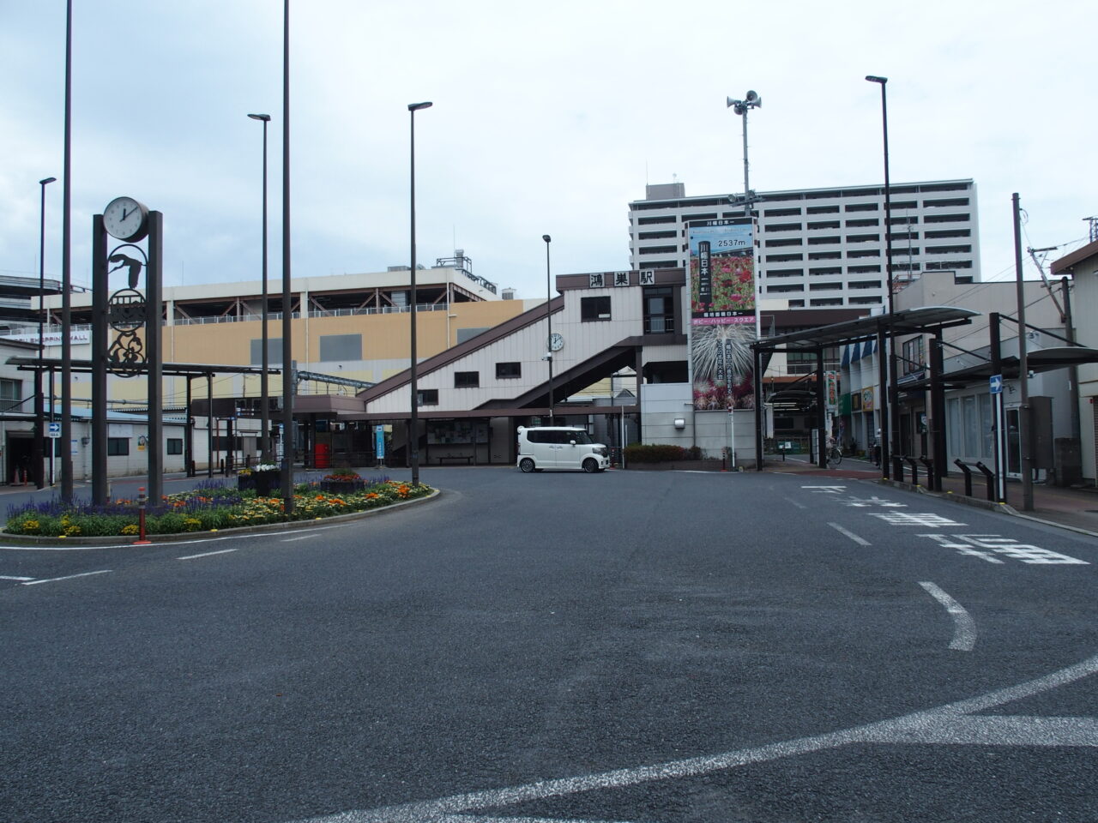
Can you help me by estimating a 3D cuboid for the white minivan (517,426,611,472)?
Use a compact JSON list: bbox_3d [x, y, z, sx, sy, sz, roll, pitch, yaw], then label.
[{"bbox_3d":[0.551,1.475,34.550,3.395,1.780,1.475,-2,-2,14],"label":"white minivan"}]

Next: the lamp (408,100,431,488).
[{"bbox_3d":[-3.194,-2.926,22.366,0.640,9.757,0.270,-1,-2,10],"label":"lamp"}]

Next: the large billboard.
[{"bbox_3d":[6.744,-3.741,34.398,2.500,7.450,0.200,-1,-2,11],"label":"large billboard"}]

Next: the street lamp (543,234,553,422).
[{"bbox_3d":[0.006,-2.859,38.454,0.300,9.700,0.650,-1,-2,12],"label":"street lamp"}]

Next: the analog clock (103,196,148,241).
[{"bbox_3d":[-7.769,-3.532,16.400,0.790,0.790,0.290,-1,-2,11],"label":"analog clock"}]

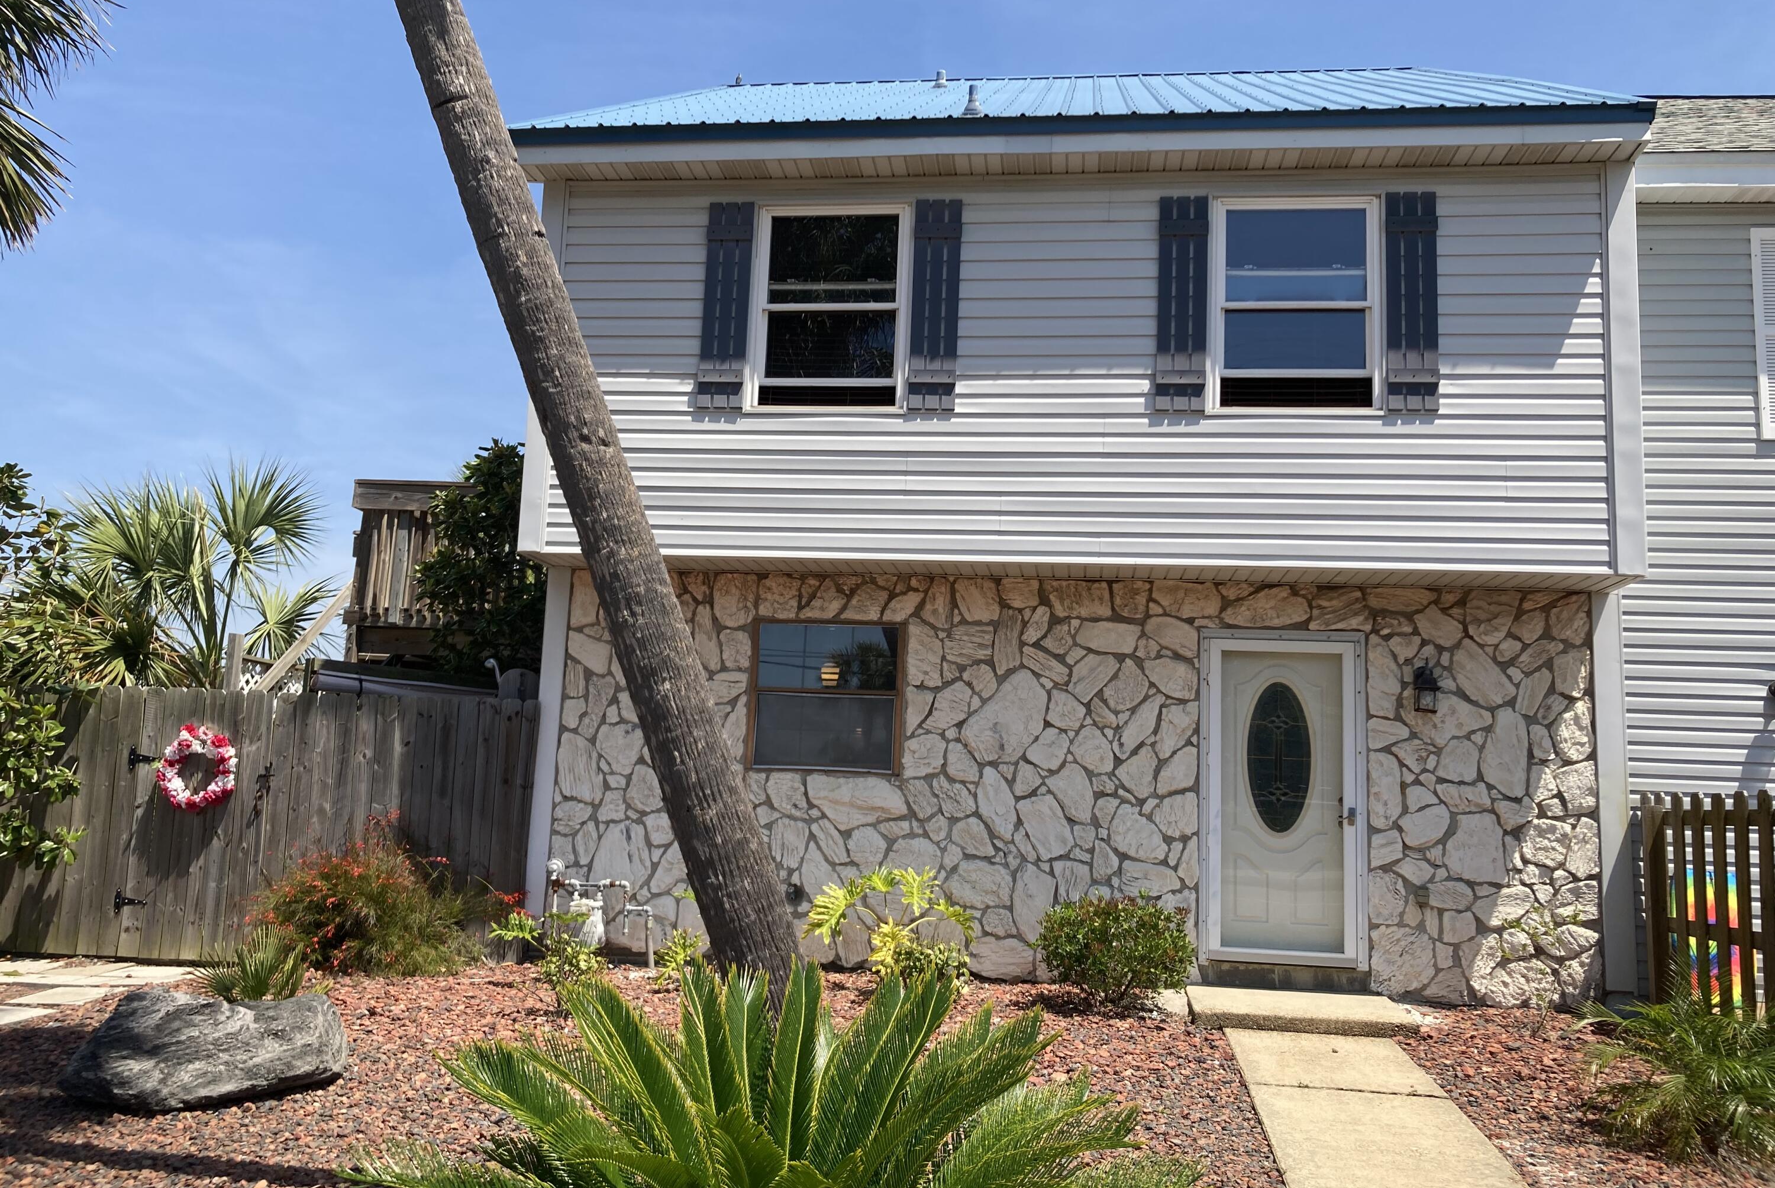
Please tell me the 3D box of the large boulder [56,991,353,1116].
[{"bbox_3d":[-3.002,1.924,6.206,1.080,0.410,0.700,7,-10,-32],"label":"large boulder"}]

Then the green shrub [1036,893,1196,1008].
[{"bbox_3d":[1.362,2.098,8.564,1.000,0.710,0.800,1,-8,8],"label":"green shrub"}]

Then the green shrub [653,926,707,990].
[{"bbox_3d":[-1.292,2.213,8.966,0.350,0.410,0.350,1,-8,8],"label":"green shrub"}]

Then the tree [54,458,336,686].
[{"bbox_3d":[-6.306,0.754,12.846,2.350,3.600,2.200,6,-9,-23],"label":"tree"}]

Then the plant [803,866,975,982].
[{"bbox_3d":[0.012,2.053,8.921,1.100,0.770,0.800,1,-8,8],"label":"plant"}]

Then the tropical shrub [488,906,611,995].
[{"bbox_3d":[-2.010,2.087,8.569,0.700,0.540,0.600,3,-8,-7],"label":"tropical shrub"}]

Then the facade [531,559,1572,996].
[{"bbox_3d":[1.077,1.197,9.335,6.690,2.585,0.250,1,-8,8],"label":"facade"}]

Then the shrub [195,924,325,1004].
[{"bbox_3d":[-3.361,2.023,7.686,0.680,0.500,0.600,6,-9,-22],"label":"shrub"}]

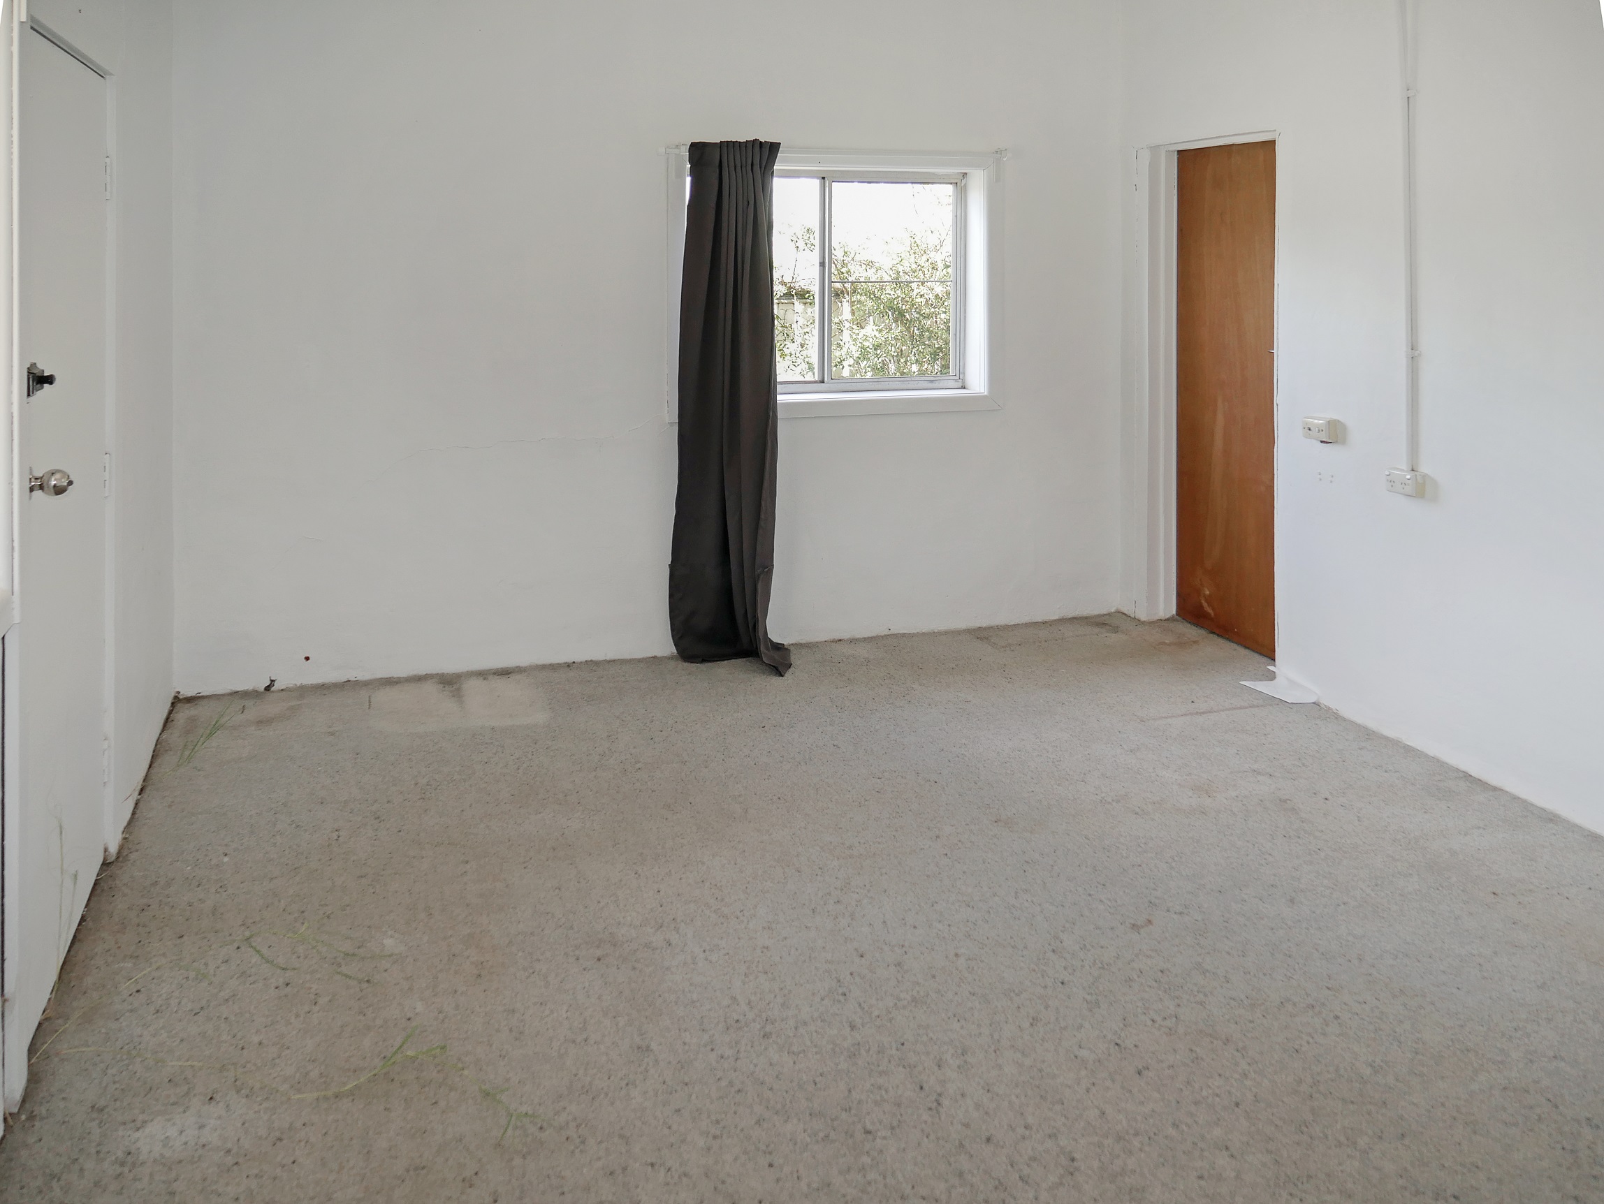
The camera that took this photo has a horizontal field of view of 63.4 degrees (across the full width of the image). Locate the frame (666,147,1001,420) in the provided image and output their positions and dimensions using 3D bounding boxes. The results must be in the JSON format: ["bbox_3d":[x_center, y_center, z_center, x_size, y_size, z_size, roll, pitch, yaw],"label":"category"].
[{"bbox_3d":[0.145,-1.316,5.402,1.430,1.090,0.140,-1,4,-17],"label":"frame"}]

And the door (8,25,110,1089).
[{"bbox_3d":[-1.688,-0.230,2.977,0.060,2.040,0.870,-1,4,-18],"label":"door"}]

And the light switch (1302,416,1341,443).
[{"bbox_3d":[1.810,-0.601,4.530,0.042,0.073,0.120,-1,4,-18],"label":"light switch"}]

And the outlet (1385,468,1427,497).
[{"bbox_3d":[1.937,-0.383,4.164,0.042,0.073,0.120,-1,4,-18],"label":"outlet"}]

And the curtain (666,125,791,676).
[{"bbox_3d":[-0.280,-0.782,5.131,0.460,2.080,0.170,-1,4,-17],"label":"curtain"}]

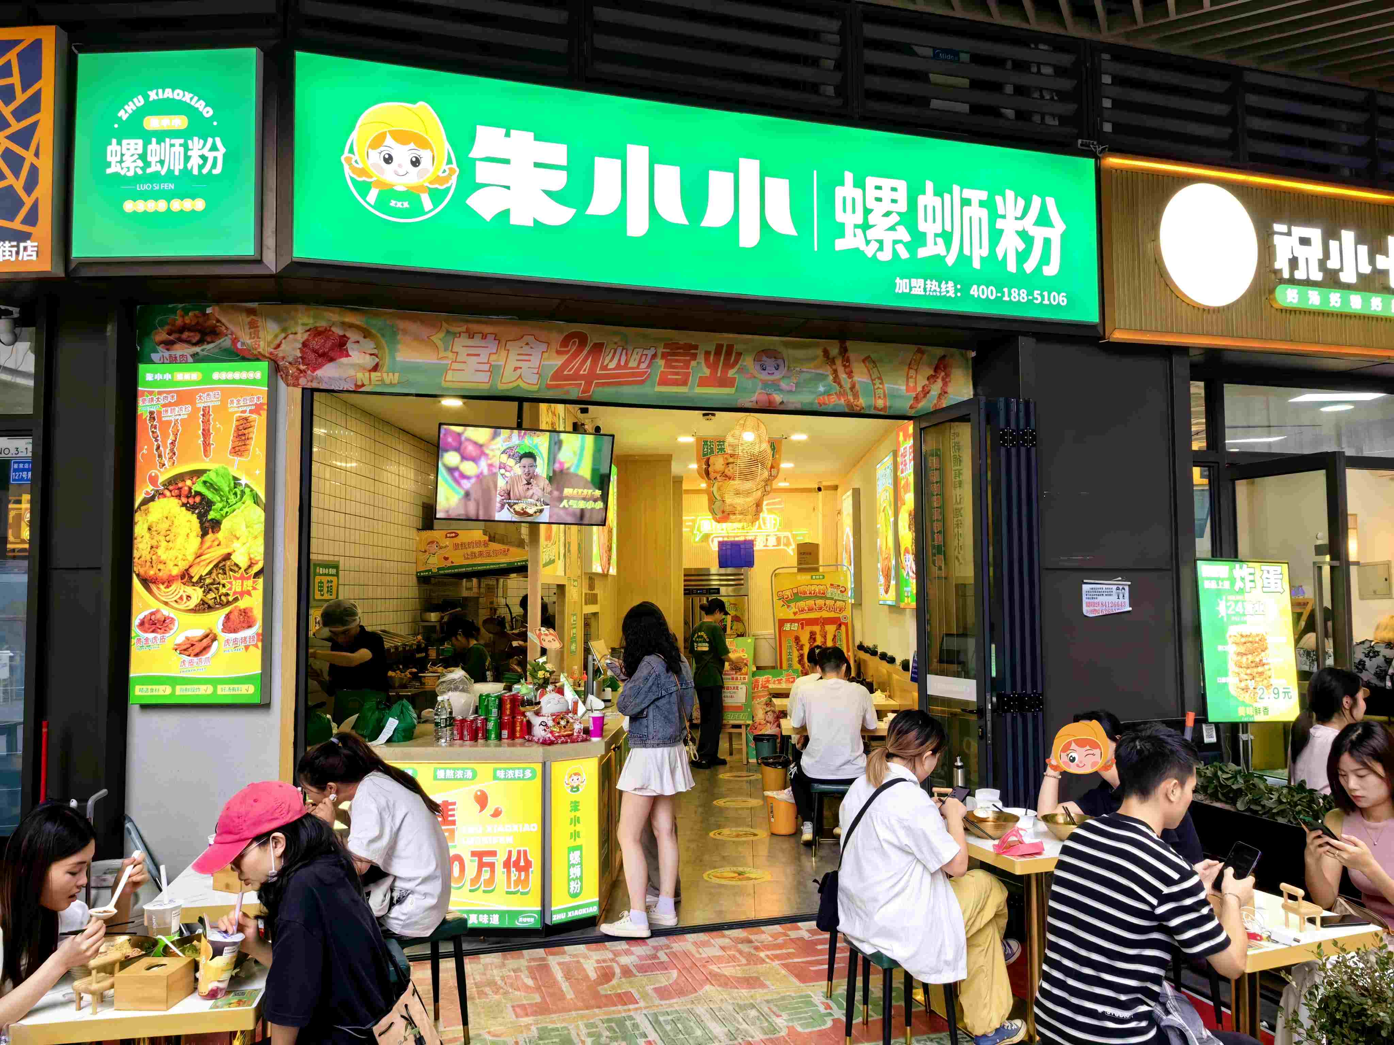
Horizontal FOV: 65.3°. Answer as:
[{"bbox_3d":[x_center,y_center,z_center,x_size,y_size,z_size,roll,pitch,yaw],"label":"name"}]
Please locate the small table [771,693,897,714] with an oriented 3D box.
[{"bbox_3d":[1.202,1.938,9.520,1.060,0.740,0.650,-1,-4,3],"label":"small table"}]

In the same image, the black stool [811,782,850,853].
[{"bbox_3d":[0.888,1.887,6.988,0.320,0.450,0.320,-1,-4,5],"label":"black stool"}]

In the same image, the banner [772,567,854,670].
[{"bbox_3d":[1.205,1.389,10.710,0.800,1.910,0.250,-4,-5,3],"label":"banner"}]

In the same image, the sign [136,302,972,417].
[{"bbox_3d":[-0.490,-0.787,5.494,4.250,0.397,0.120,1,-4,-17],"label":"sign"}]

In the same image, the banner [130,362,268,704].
[{"bbox_3d":[-2.269,0.045,5.009,0.607,1.558,0.090,-1,-4,3],"label":"banner"}]

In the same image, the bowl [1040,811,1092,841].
[{"bbox_3d":[1.395,1.152,4.105,0.205,0.084,0.205,0,-4,0],"label":"bowl"}]

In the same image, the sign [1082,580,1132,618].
[{"bbox_3d":[2.186,0.403,5.787,0.295,0.190,0.020,1,-4,-17],"label":"sign"}]

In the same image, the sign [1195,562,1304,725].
[{"bbox_3d":[2.900,0.621,5.717,0.591,0.842,0.050,1,-4,-17],"label":"sign"}]

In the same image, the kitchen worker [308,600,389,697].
[{"bbox_3d":[-1.961,1.255,6.147,0.520,1.640,0.500,-3,-5,40],"label":"kitchen worker"}]

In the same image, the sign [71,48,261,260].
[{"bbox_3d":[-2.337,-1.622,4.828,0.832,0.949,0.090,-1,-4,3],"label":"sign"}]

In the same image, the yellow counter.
[{"bbox_3d":[-1.179,1.621,6.029,1.436,0.920,1.350,-1,-4,3],"label":"yellow counter"}]

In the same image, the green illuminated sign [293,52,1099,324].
[{"bbox_3d":[0.202,-1.544,5.309,4.068,0.914,0.120,1,-4,-17],"label":"green illuminated sign"}]

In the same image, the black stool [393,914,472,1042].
[{"bbox_3d":[-1.047,1.711,4.072,0.320,0.450,0.320,3,-5,-38],"label":"black stool"}]

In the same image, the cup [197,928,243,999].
[{"bbox_3d":[-1.102,1.013,2.508,0.093,0.145,0.093,12,-4,-9],"label":"cup"}]

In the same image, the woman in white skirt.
[{"bbox_3d":[-0.256,1.220,5.550,0.380,1.640,0.420,-3,-5,28],"label":"woman in white skirt"}]

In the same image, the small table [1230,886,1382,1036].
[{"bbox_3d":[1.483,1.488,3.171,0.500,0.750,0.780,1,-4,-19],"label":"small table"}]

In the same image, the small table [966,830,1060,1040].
[{"bbox_3d":[1.199,1.574,4.290,0.520,0.740,1.000,1,-4,-17],"label":"small table"}]

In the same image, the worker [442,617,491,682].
[{"bbox_3d":[-1.648,1.425,7.752,0.460,1.500,0.460,0,-4,-8],"label":"worker"}]

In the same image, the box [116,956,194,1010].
[{"bbox_3d":[-1.244,1.061,2.501,0.121,0.078,0.118,-1,-4,3],"label":"box"}]

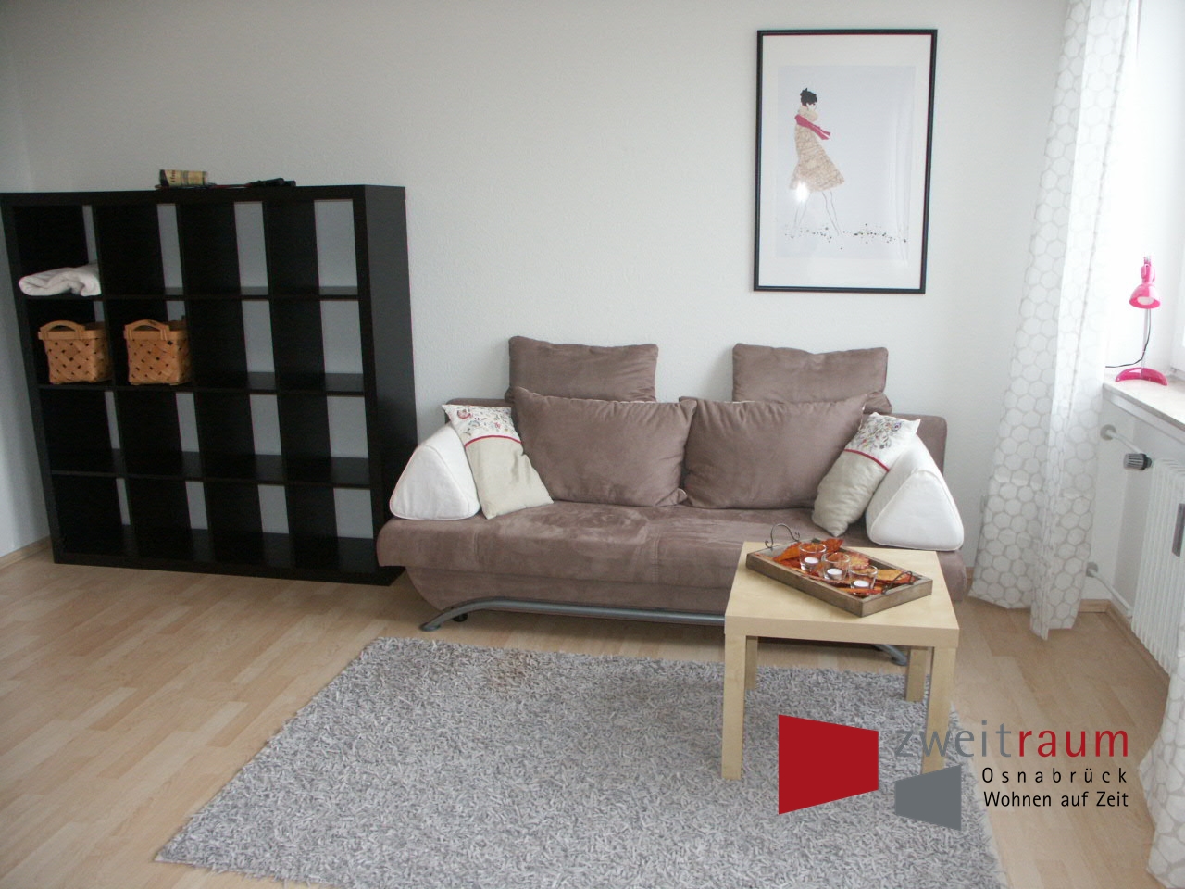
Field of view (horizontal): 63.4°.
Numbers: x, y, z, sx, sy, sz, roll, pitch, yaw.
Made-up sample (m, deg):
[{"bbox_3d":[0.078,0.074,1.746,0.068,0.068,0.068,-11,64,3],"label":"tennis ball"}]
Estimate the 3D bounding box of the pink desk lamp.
[{"bbox_3d":[1.663,-0.369,2.866,0.160,0.395,0.170,7,15,30],"label":"pink desk lamp"}]

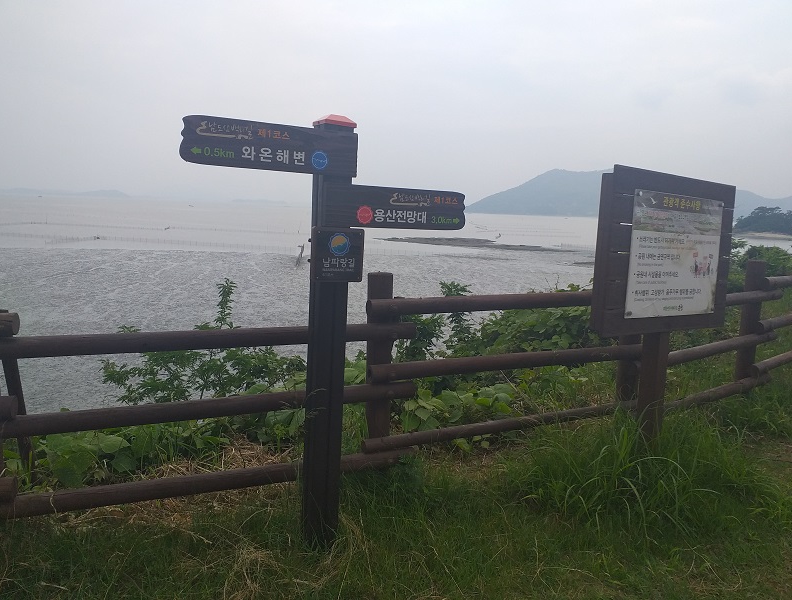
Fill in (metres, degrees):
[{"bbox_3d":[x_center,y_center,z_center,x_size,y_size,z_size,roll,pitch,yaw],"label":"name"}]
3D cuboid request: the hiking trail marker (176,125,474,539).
[{"bbox_3d":[-0.293,0.180,2.753,1.365,1.996,0.190,-3,10,-33],"label":"hiking trail marker"}]

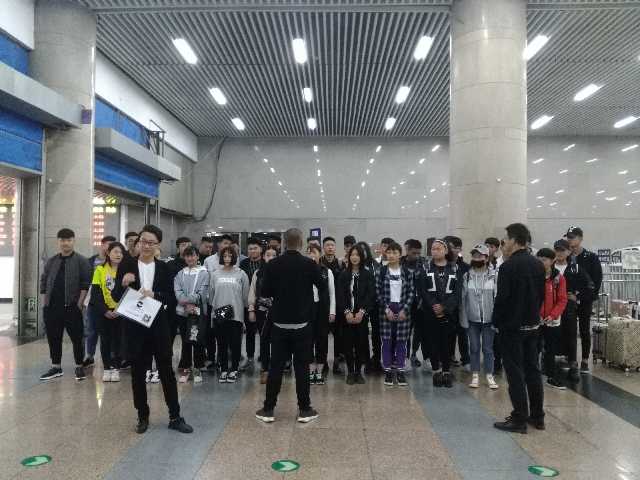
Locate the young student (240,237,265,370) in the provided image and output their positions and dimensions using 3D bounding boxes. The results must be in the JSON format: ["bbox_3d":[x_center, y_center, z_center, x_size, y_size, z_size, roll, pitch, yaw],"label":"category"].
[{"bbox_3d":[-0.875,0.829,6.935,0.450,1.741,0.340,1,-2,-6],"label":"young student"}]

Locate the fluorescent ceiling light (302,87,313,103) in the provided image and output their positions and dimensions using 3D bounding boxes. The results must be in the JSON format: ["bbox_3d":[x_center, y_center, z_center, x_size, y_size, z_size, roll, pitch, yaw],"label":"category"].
[{"bbox_3d":[-0.334,-3.975,14.175,0.270,0.090,1.270,0,-2,1],"label":"fluorescent ceiling light"}]

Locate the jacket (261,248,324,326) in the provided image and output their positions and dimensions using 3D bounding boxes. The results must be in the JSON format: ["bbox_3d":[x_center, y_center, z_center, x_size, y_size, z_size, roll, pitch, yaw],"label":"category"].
[{"bbox_3d":[-0.242,0.440,4.720,0.550,0.680,0.380,0,-2,0],"label":"jacket"}]

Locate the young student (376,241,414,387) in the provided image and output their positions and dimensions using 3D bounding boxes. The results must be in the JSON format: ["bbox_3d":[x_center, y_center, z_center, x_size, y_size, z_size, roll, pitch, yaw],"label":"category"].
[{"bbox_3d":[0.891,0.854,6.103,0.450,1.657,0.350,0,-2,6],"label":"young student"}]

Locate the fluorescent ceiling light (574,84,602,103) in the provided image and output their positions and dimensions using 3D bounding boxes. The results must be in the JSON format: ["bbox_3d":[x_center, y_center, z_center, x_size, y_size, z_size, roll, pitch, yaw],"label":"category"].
[{"bbox_3d":[7.583,-4.163,14.715,0.280,0.100,1.350,0,-1,1],"label":"fluorescent ceiling light"}]

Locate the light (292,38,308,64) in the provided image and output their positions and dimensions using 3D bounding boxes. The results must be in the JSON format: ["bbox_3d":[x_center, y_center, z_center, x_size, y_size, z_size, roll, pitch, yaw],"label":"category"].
[{"bbox_3d":[-0.425,-4.077,11.175,0.270,0.090,1.270,0,-2,1],"label":"light"}]

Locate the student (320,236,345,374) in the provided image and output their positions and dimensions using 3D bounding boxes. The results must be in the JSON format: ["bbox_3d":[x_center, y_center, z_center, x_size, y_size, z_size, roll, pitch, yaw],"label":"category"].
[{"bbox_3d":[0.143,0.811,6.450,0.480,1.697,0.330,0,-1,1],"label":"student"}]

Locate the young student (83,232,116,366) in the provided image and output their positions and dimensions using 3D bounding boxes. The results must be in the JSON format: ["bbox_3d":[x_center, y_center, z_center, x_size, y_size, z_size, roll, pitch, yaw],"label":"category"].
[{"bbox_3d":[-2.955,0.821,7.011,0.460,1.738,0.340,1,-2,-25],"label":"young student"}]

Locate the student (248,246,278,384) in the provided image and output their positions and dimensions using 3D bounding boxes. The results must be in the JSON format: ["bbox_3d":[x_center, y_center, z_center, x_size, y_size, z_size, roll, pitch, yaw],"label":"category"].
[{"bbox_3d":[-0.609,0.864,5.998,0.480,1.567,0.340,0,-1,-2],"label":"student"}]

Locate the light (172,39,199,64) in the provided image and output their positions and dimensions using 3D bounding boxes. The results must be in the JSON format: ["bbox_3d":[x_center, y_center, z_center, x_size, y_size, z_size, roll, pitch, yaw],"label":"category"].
[{"bbox_3d":[-2.867,-4.013,11.021,0.250,0.110,1.220,0,-2,1],"label":"light"}]

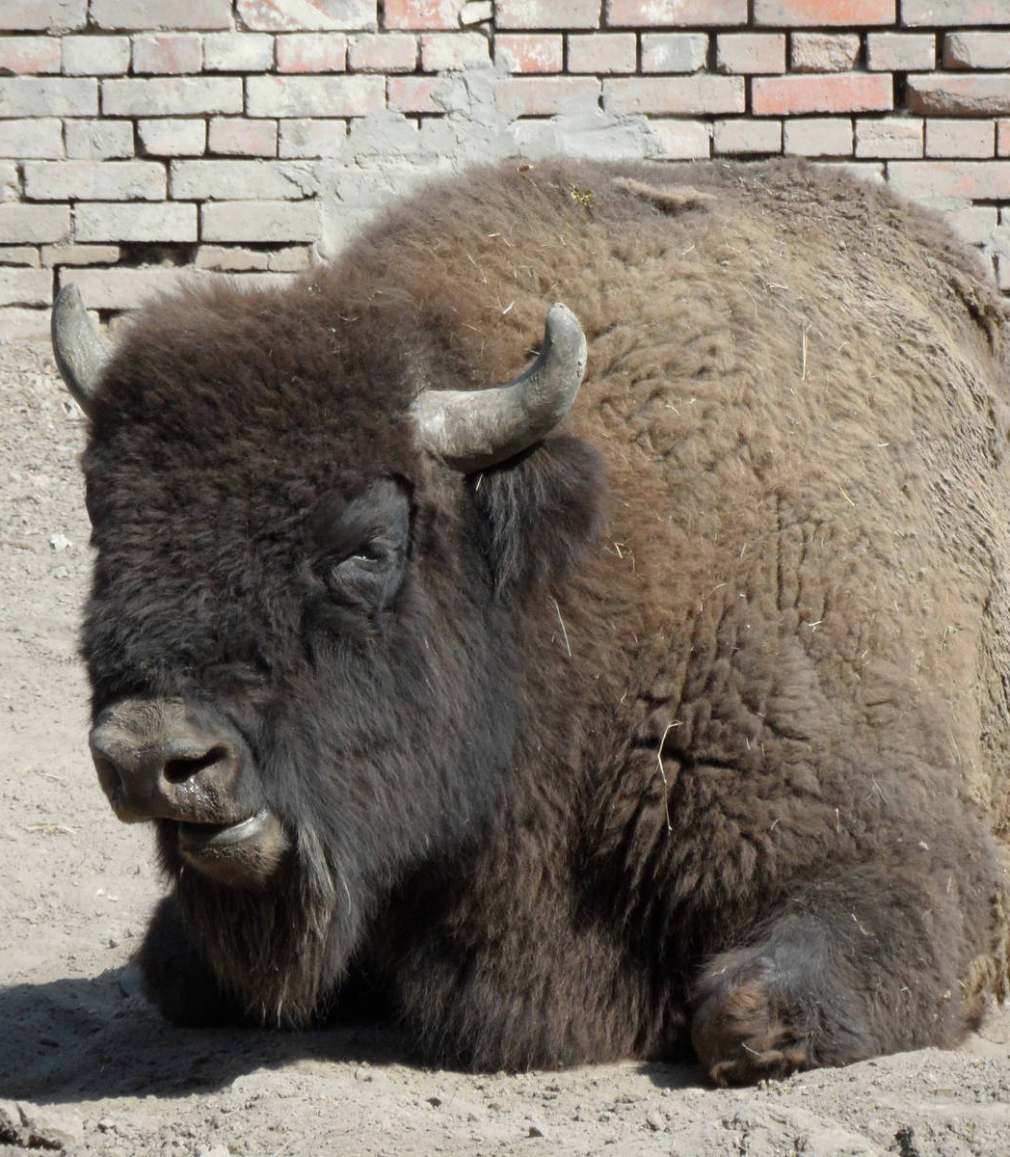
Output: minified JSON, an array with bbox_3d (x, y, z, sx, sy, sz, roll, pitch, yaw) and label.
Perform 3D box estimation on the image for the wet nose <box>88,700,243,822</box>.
[{"bbox_3d":[-0.364,0.198,14.500,0.150,0.122,0.100,4,15,30],"label":"wet nose"}]

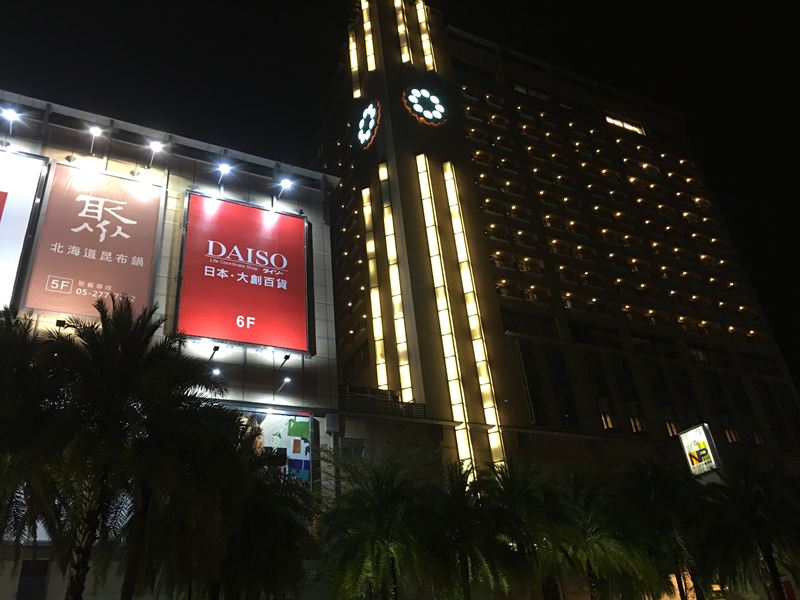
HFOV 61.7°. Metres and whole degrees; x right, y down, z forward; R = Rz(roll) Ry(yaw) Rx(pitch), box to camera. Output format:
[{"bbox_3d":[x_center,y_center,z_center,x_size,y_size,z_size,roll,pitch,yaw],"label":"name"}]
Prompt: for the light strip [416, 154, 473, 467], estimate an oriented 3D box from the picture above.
[{"bbox_3d":[3.972,-0.217,60.103,1.161,33.626,0.688,10,-34,-25],"label":"light strip"}]

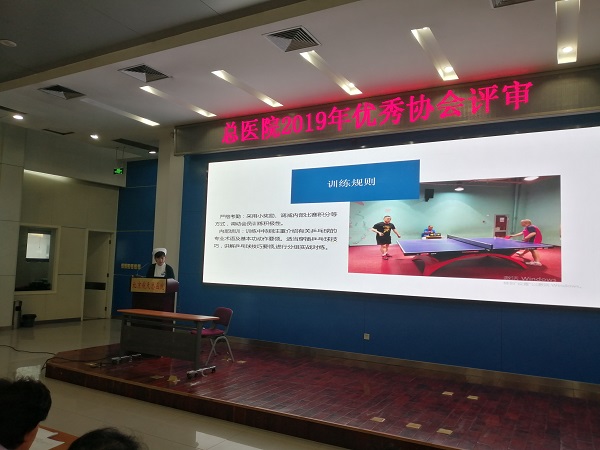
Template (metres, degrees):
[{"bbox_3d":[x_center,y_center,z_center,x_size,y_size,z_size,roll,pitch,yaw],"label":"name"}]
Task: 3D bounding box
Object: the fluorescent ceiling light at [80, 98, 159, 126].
[{"bbox_3d":[-3.293,-2.092,8.331,0.200,0.080,1.650,0,-4,28],"label":"fluorescent ceiling light"}]

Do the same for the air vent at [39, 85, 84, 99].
[{"bbox_3d":[-3.826,-2.155,7.274,0.500,0.070,0.500,0,-4,28],"label":"air vent"}]

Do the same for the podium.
[{"bbox_3d":[-2.479,1.460,7.698,0.670,1.130,0.500,1,-3,8],"label":"podium"}]

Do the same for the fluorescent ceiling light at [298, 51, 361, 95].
[{"bbox_3d":[0.502,-2.113,6.317,0.200,0.080,1.650,0,-4,28],"label":"fluorescent ceiling light"}]

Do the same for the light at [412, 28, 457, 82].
[{"bbox_3d":[1.737,-2.120,5.662,0.200,0.080,1.650,0,-4,28],"label":"light"}]

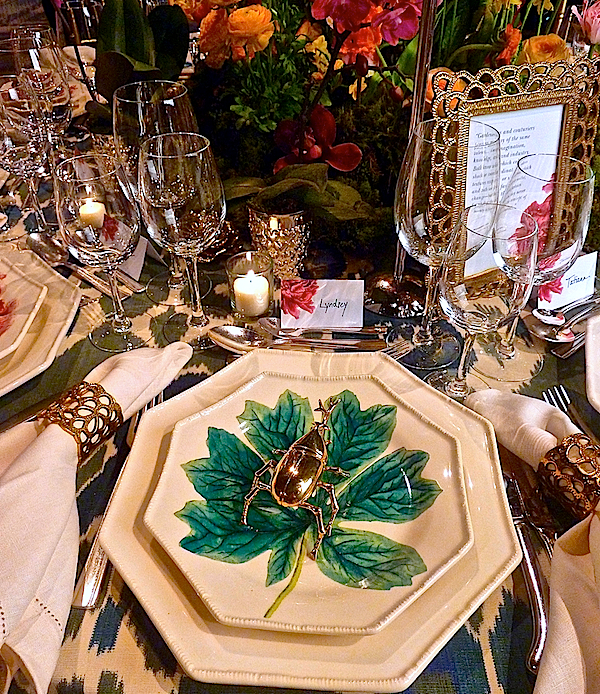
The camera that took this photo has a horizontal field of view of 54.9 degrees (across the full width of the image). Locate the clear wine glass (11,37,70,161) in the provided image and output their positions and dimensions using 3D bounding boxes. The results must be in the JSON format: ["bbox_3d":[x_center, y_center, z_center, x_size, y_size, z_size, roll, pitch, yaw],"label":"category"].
[{"bbox_3d":[-0.373,-0.334,0.864,0.090,0.230,0.090,-1,39,0],"label":"clear wine glass"}]

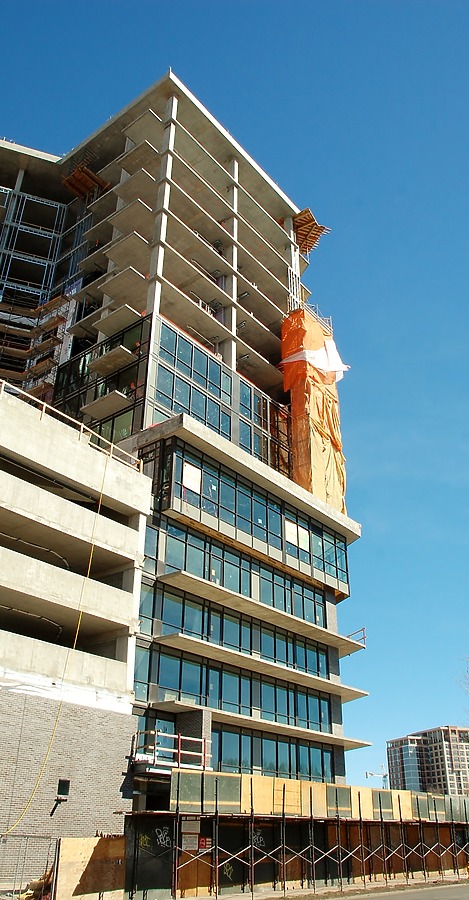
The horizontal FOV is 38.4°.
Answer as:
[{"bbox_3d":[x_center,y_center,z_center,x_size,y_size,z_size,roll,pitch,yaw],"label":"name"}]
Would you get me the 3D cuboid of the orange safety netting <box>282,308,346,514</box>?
[{"bbox_3d":[6.398,-2.616,55.390,2.500,19.600,4.900,-23,-38,33],"label":"orange safety netting"}]

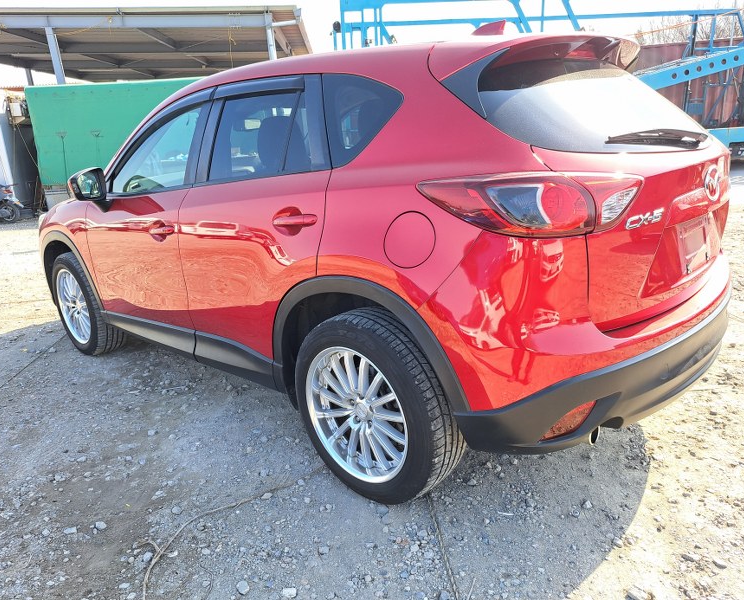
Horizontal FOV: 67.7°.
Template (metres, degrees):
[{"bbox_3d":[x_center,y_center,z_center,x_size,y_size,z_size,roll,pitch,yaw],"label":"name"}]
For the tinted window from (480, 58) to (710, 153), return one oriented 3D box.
[{"bbox_3d":[0.876,-0.688,2.018,1.220,0.130,0.470,-19,61,-44],"label":"tinted window"}]

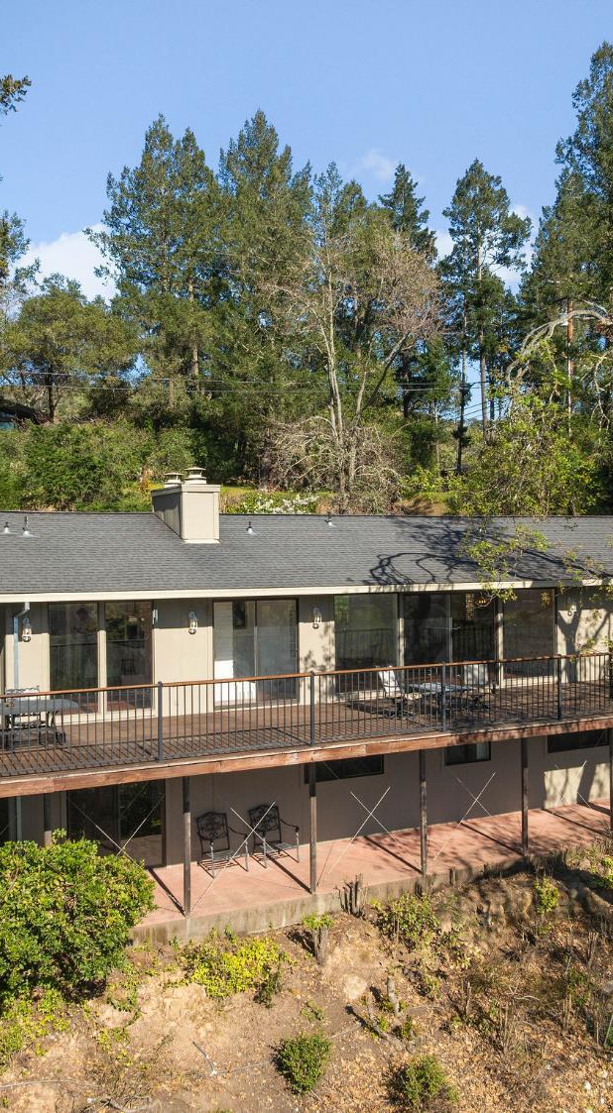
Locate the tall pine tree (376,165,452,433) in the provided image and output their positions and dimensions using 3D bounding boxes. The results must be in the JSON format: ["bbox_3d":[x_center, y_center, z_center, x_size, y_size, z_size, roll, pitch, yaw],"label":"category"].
[{"bbox_3d":[5.632,-13.460,54.000,3.900,14.190,4.000,0,1,0],"label":"tall pine tree"}]

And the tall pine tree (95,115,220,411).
[{"bbox_3d":[-7.332,-14.294,51.000,5.910,15.190,5.800,0,1,0],"label":"tall pine tree"}]

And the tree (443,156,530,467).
[{"bbox_3d":[8.654,-11.871,50.000,4.160,14.780,4.200,0,1,0],"label":"tree"}]

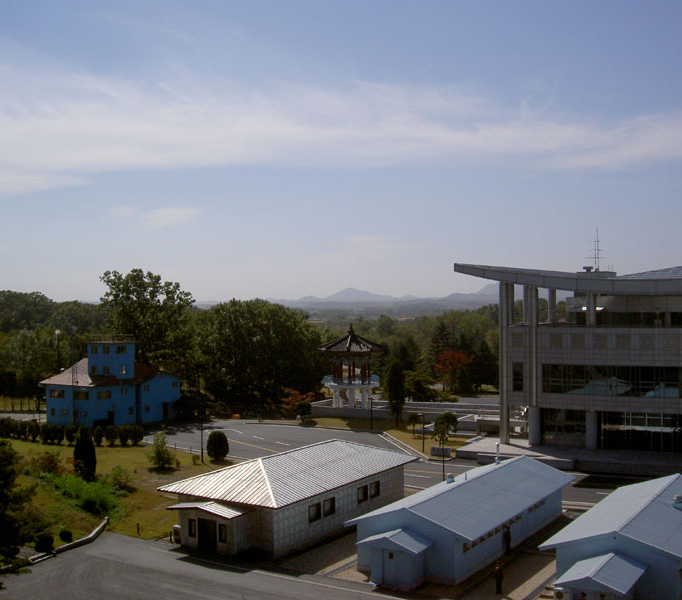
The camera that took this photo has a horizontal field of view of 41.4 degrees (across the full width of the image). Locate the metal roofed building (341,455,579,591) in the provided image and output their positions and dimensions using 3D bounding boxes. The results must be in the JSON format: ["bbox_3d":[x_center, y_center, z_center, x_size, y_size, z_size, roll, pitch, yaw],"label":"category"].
[{"bbox_3d":[8.780,14.775,62.888,8.600,4.270,23.400,0,0,31],"label":"metal roofed building"}]

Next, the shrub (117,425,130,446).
[{"bbox_3d":[-24.947,15.606,103.622,1.500,2.500,1.500,0,0,0],"label":"shrub"}]

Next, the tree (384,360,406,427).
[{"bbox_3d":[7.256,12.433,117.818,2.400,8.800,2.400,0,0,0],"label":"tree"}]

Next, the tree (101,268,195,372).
[{"bbox_3d":[-30.802,6.102,142.009,15.000,21.400,14.000,0,0,0],"label":"tree"}]

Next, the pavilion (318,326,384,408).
[{"bbox_3d":[1.545,9.712,132.514,9.300,11.600,9.300,0,0,31],"label":"pavilion"}]

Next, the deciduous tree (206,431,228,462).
[{"bbox_3d":[-13.060,15.367,95.322,2.450,3.050,2.450,0,0,0],"label":"deciduous tree"}]

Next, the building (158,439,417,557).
[{"bbox_3d":[-3.231,14.242,69.687,10.200,5.320,22.300,0,0,31],"label":"building"}]

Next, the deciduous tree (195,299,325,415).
[{"bbox_3d":[-12.326,8.506,138.012,19.500,16.800,16.000,0,0,0],"label":"deciduous tree"}]

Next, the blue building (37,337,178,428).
[{"bbox_3d":[-31.659,10.876,125.193,12.500,11.900,15.000,0,0,31],"label":"blue building"}]

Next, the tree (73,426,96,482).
[{"bbox_3d":[-23.295,13.986,82.020,2.000,5.200,2.000,0,0,0],"label":"tree"}]

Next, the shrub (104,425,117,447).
[{"bbox_3d":[-26.499,15.606,103.622,1.600,2.500,1.600,0,0,0],"label":"shrub"}]

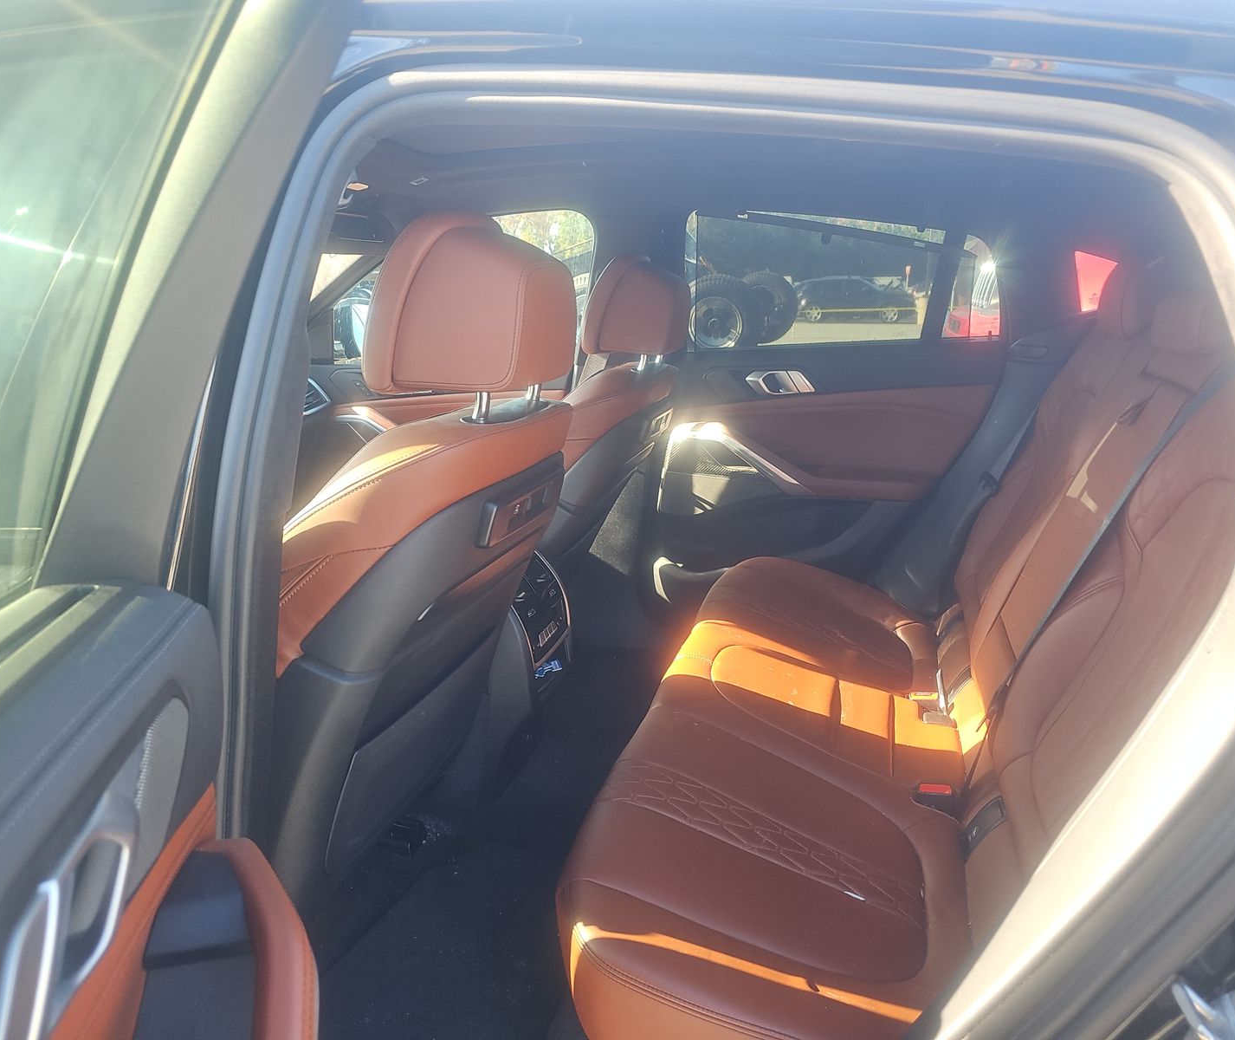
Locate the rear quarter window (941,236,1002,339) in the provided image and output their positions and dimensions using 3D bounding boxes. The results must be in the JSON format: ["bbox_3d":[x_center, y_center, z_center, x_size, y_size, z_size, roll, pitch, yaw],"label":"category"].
[{"bbox_3d":[0.767,-0.495,1.978,0.140,0.230,0.040,3,13,14],"label":"rear quarter window"}]

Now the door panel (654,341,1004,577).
[{"bbox_3d":[0.456,-0.113,2.122,0.780,0.580,0.130,3,13,14],"label":"door panel"}]

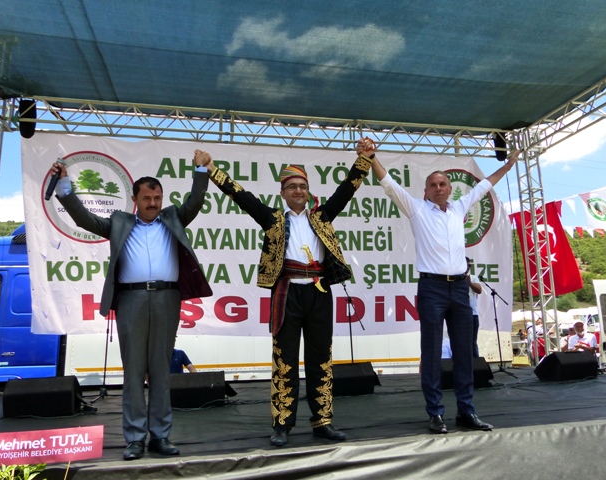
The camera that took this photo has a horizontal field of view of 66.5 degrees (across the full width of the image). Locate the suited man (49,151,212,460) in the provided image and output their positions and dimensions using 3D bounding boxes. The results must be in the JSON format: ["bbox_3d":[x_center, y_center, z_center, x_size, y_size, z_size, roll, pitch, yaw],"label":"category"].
[{"bbox_3d":[-1.088,0.320,2.890,0.994,1.890,0.480,1,-10,-16],"label":"suited man"}]

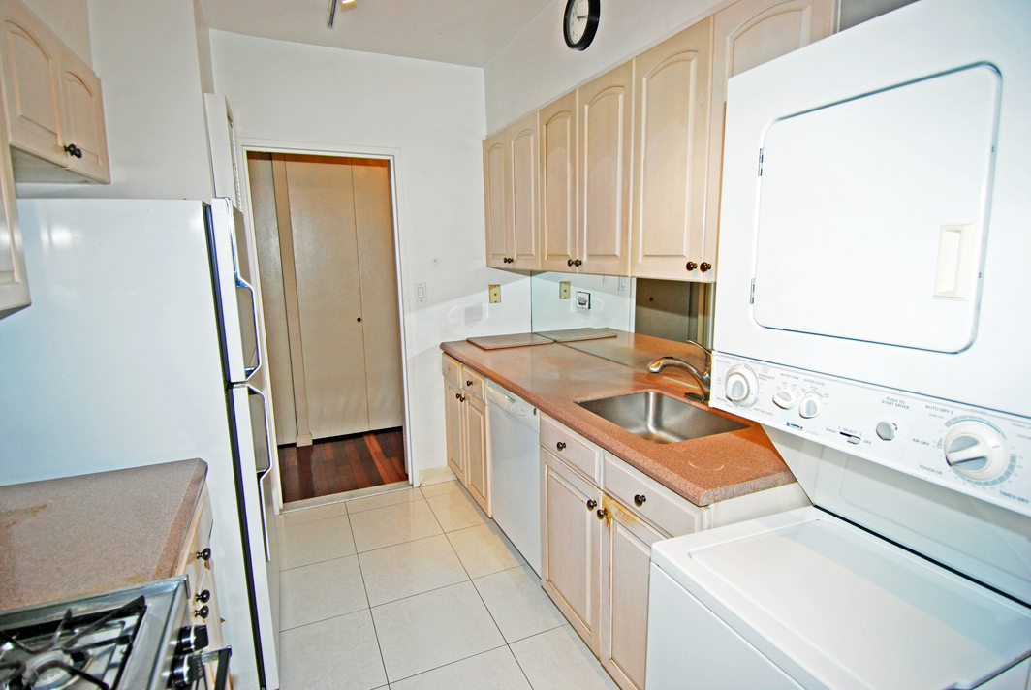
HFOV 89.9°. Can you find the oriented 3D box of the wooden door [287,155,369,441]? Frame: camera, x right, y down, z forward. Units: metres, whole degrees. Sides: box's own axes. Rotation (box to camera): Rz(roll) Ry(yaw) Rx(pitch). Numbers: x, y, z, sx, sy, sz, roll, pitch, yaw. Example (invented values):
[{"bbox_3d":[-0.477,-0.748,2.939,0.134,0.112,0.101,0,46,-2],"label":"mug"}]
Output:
[{"bbox_3d":[-1.446,-0.351,4.023,0.463,2.219,0.040,-5,11,-23],"label":"wooden door"}]

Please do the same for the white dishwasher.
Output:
[{"bbox_3d":[0.278,0.587,2.492,0.608,0.817,0.615,-5,11,-23],"label":"white dishwasher"}]

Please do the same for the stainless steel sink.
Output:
[{"bbox_3d":[0.500,0.330,1.849,0.392,0.178,0.513,-5,11,-23],"label":"stainless steel sink"}]

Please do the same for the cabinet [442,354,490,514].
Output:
[{"bbox_3d":[-0.001,0.478,3.110,0.645,0.812,0.759,-5,11,-23],"label":"cabinet"}]

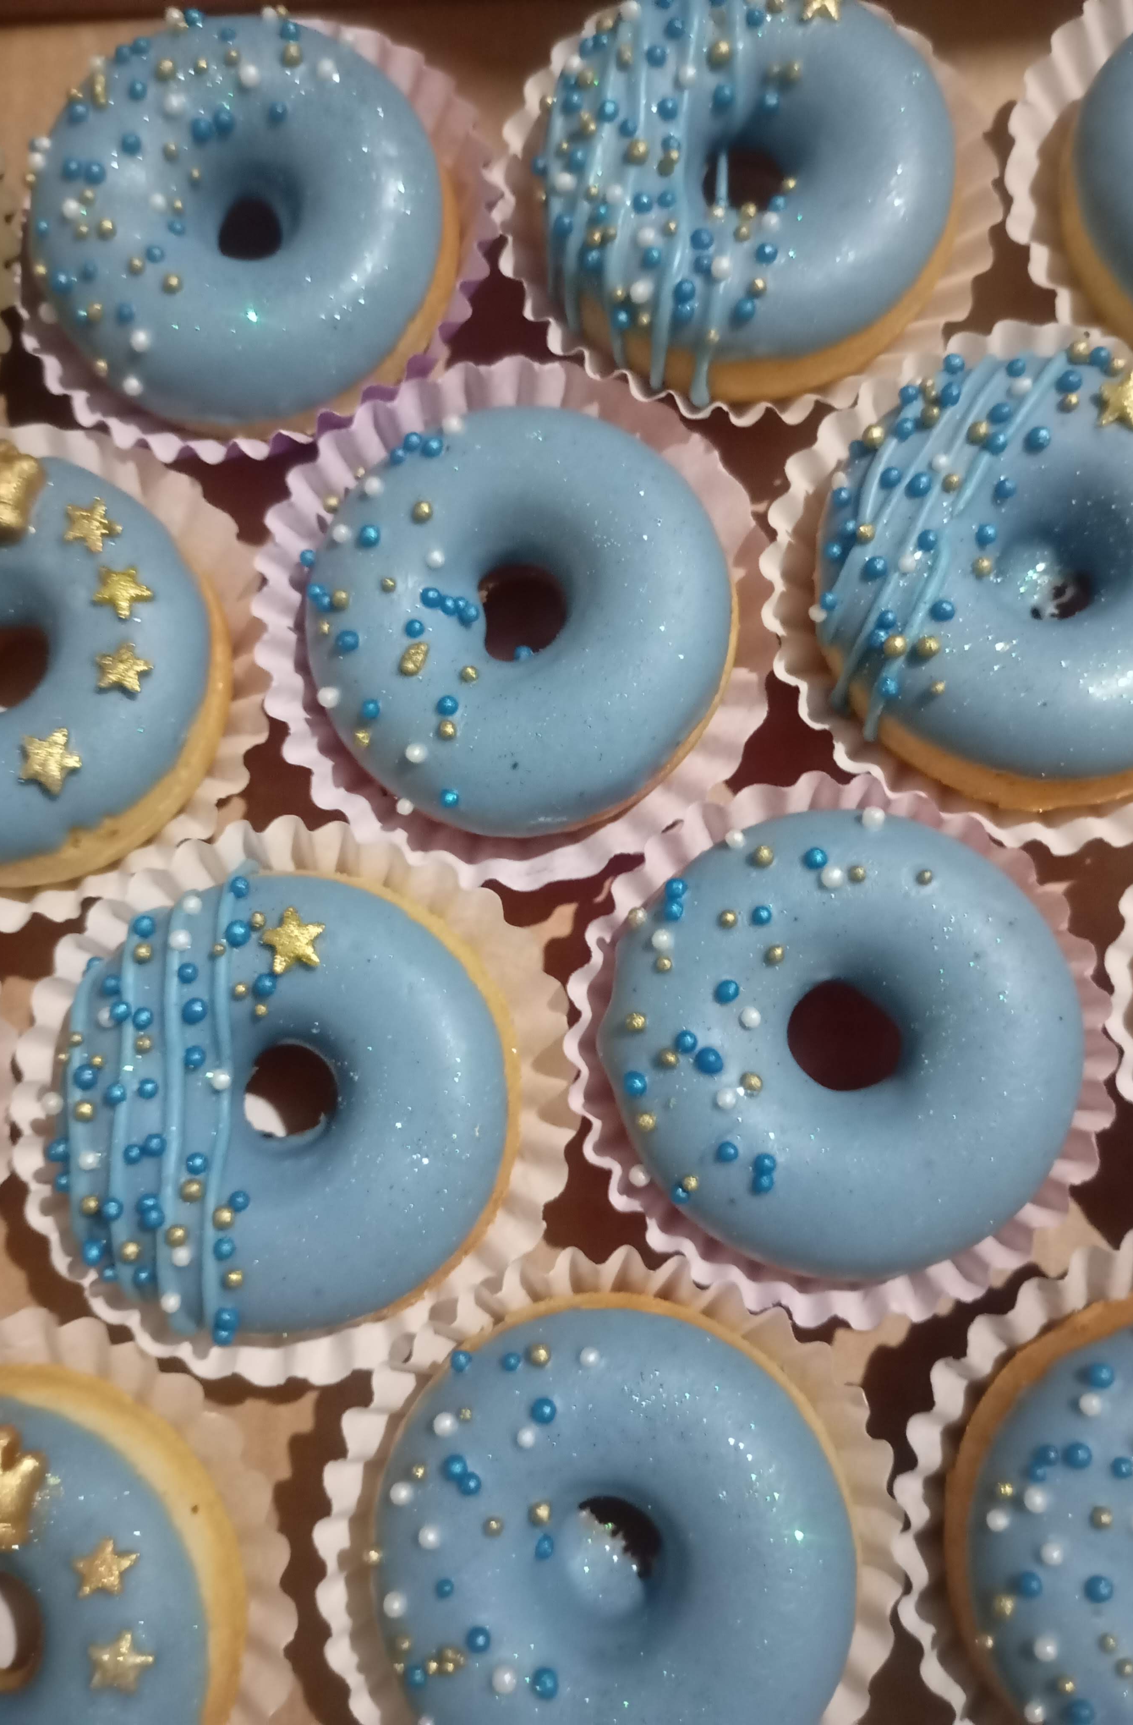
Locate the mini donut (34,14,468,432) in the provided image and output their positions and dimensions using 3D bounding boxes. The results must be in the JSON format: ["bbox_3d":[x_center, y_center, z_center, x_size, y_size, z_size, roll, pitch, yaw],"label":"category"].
[{"bbox_3d":[-0.055,-0.109,0.237,0.072,0.026,0.072,0,81,2],"label":"mini donut"}]

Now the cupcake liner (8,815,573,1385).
[{"bbox_3d":[-0.041,0.036,0.218,0.082,0.024,0.082,0,81,2],"label":"cupcake liner"}]

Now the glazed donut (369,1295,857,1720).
[{"bbox_3d":[0.007,0.096,0.204,0.072,0.026,0.072,0,81,2],"label":"glazed donut"}]

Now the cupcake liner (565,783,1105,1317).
[{"bbox_3d":[0.041,0.028,0.217,0.082,0.024,0.082,0,81,2],"label":"cupcake liner"}]

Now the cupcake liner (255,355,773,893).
[{"bbox_3d":[-0.008,-0.036,0.229,0.082,0.024,0.082,0,81,2],"label":"cupcake liner"}]

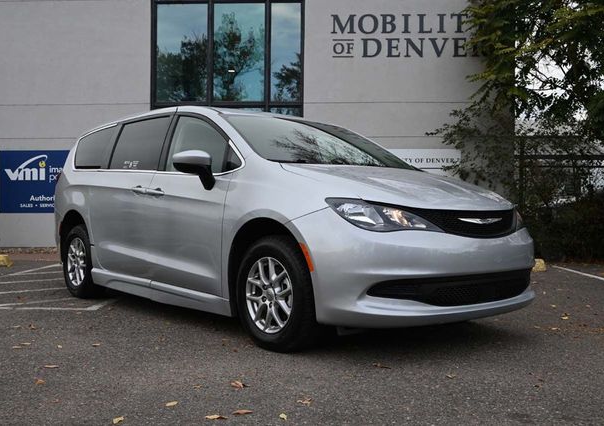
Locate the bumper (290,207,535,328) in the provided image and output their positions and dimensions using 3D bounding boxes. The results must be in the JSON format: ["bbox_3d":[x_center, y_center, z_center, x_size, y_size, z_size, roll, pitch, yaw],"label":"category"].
[{"bbox_3d":[0.909,0.316,4.246,2.000,0.735,0.760,0,1,-41],"label":"bumper"}]

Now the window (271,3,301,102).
[{"bbox_3d":[-0.327,-3.316,13.200,0.617,2.049,0.060,0,0,1],"label":"window"}]

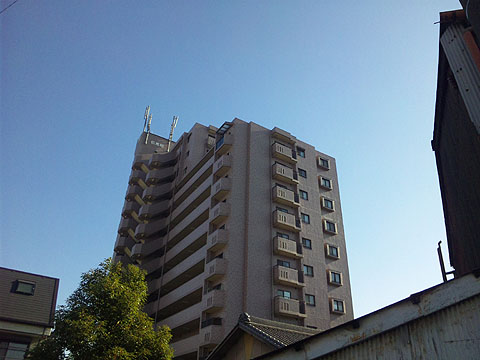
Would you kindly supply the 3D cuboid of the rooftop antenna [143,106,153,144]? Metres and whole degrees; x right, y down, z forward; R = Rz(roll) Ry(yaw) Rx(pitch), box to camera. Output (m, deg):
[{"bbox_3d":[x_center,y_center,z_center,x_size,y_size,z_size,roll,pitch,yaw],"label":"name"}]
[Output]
[{"bbox_3d":[-15.066,-9.020,63.450,0.850,6.900,0.800,20,-36,-26],"label":"rooftop antenna"}]

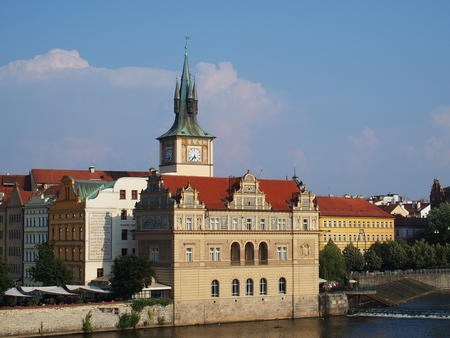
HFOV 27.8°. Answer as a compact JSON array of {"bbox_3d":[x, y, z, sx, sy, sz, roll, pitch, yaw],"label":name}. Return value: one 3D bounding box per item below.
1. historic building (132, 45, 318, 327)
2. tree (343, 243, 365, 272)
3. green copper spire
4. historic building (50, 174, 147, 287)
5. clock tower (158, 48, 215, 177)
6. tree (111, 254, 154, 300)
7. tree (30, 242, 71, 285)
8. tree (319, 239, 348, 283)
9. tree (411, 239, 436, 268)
[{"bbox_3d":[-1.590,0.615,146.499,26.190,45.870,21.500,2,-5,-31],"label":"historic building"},{"bbox_3d":[25.405,17.888,179.184,4.400,6.820,4.400,0,-4,0],"label":"tree"},{"bbox_3d":[-6.959,-13.682,158.929,7.520,17.010,7.520,2,-5,-31],"label":"green copper spire"},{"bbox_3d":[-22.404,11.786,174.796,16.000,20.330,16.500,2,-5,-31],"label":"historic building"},{"bbox_3d":[-6.959,-0.530,157.998,7.190,43.380,7.190,2,-5,-31],"label":"clock tower"},{"bbox_3d":[-12.903,15.361,126.230,6.000,6.990,6.000,0,-4,0],"label":"tree"},{"bbox_3d":[-26.870,15.690,140.242,6.400,8.710,6.400,0,-4,0],"label":"tree"},{"bbox_3d":[18.131,16.360,154.230,5.600,9.150,5.600,0,-4,0],"label":"tree"},{"bbox_3d":[42.515,18.596,194.171,5.600,7.530,5.600,0,-4,0],"label":"tree"}]

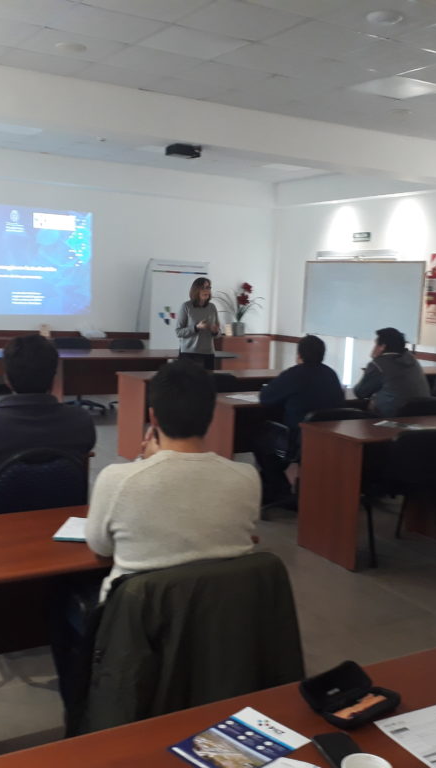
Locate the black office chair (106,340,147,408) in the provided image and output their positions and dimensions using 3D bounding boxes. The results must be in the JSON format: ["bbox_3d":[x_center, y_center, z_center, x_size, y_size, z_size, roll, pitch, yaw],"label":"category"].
[{"bbox_3d":[-1.129,-0.146,10.084,0.580,0.860,0.600,-2,9,-31],"label":"black office chair"}]

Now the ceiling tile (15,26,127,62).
[{"bbox_3d":[-1.007,-2.336,5.525,0.610,0.020,0.610,-2,9,-31],"label":"ceiling tile"}]

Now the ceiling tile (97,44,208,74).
[{"bbox_3d":[-0.486,-2.354,5.842,0.610,0.020,0.610,-2,9,-31],"label":"ceiling tile"}]

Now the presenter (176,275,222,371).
[{"bbox_3d":[-0.225,-0.270,7.999,0.500,1.590,0.360,-1,8,-28],"label":"presenter"}]

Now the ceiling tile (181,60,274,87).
[{"bbox_3d":[0.043,-2.361,6.118,0.602,0.020,0.596,-2,9,-31],"label":"ceiling tile"}]

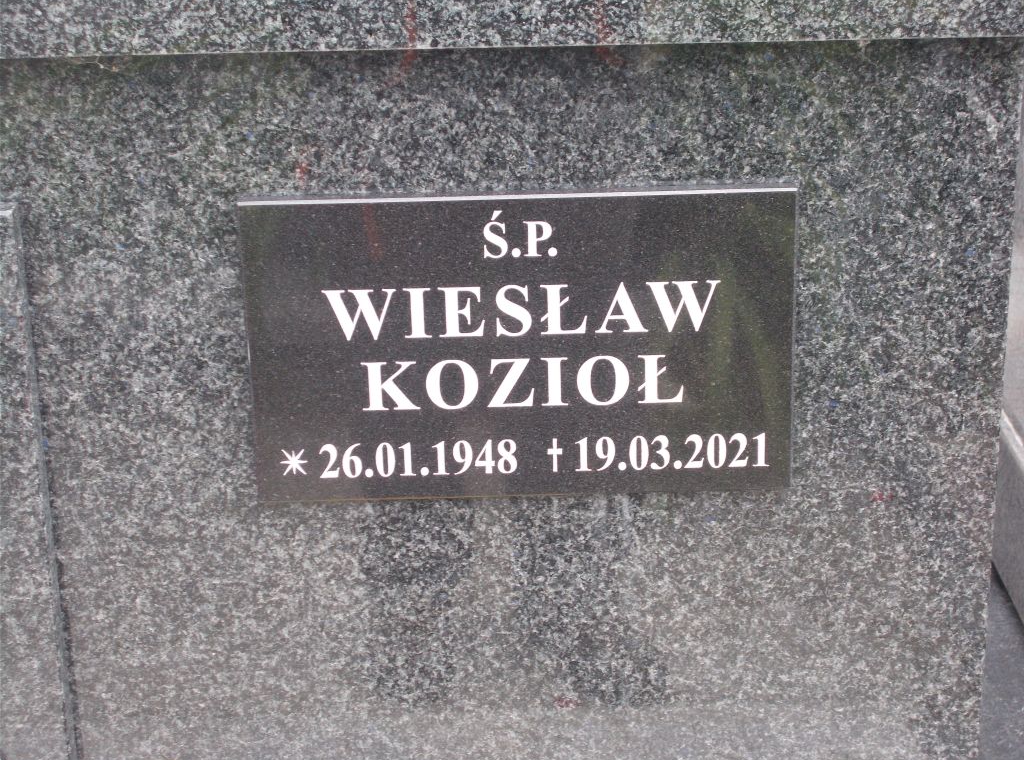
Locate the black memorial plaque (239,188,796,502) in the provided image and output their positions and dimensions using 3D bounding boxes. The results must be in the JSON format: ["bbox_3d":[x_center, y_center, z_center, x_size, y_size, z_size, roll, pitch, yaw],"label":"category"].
[{"bbox_3d":[0.005,-0.019,1.311,0.317,0.184,0.012,-2,21,0],"label":"black memorial plaque"}]

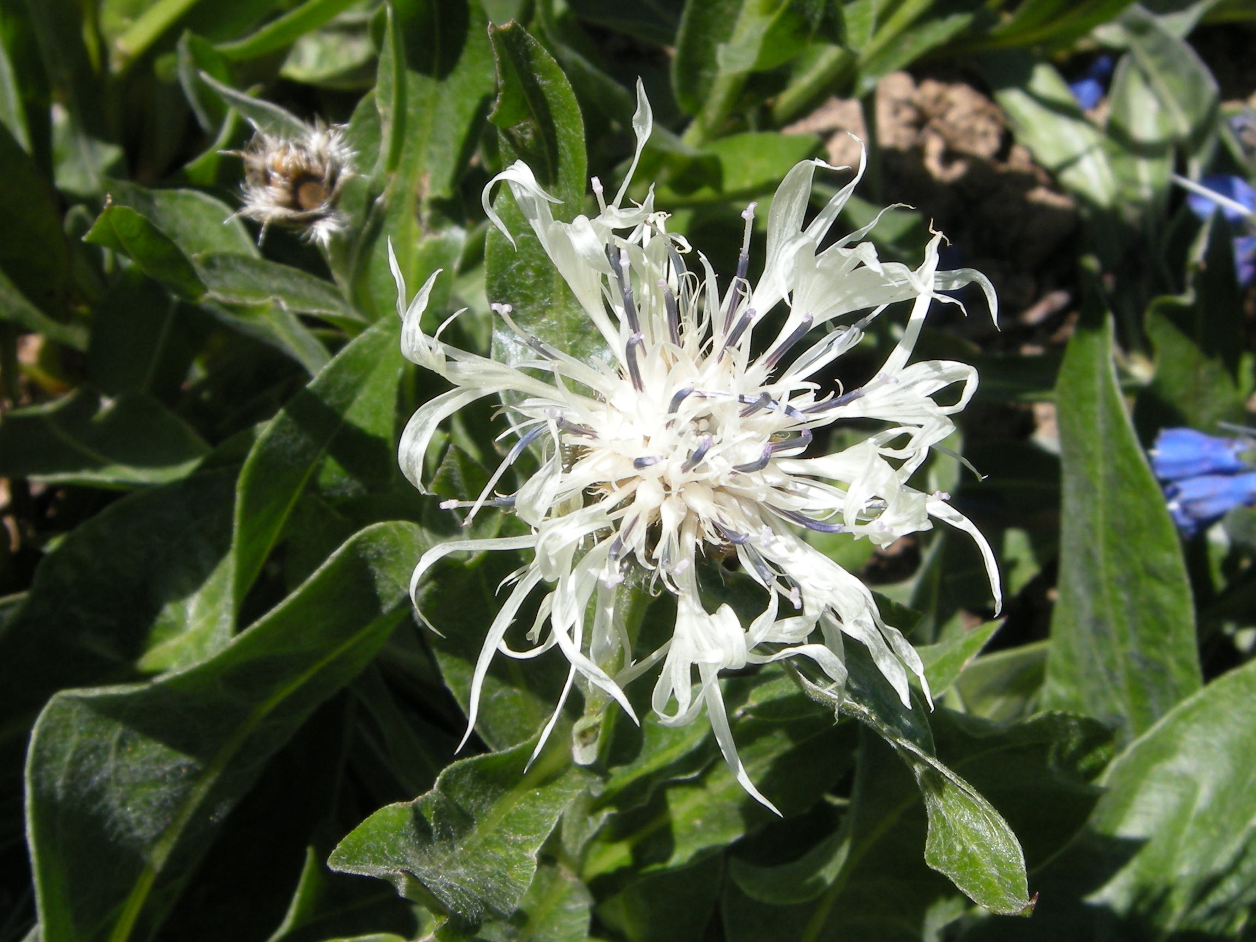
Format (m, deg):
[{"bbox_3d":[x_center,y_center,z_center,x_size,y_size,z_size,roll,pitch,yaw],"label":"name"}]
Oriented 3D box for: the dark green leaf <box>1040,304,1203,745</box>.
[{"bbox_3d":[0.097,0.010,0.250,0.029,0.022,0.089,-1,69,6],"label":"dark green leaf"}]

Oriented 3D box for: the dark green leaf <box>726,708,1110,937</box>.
[{"bbox_3d":[0.049,0.060,0.215,0.064,0.025,0.039,-23,66,-11],"label":"dark green leaf"}]

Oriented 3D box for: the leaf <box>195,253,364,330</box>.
[{"bbox_3d":[-0.069,-0.035,0.250,0.035,0.014,0.012,6,60,3],"label":"leaf"}]

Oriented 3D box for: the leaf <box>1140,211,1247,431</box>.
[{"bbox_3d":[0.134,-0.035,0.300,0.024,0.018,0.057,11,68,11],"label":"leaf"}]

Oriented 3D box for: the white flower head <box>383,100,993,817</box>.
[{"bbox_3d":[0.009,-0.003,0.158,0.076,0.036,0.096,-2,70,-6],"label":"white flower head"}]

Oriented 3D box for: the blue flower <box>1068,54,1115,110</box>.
[{"bbox_3d":[0.131,-0.110,0.360,0.013,0.014,0.018,9,61,5],"label":"blue flower"}]

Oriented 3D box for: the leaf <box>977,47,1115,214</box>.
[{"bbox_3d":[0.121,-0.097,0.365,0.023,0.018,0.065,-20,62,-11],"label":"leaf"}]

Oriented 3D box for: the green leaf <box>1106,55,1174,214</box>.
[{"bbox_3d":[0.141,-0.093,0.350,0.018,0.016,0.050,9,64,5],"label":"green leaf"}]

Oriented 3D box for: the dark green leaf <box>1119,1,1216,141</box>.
[{"bbox_3d":[0.142,-0.105,0.335,0.023,0.014,0.043,-6,63,0],"label":"dark green leaf"}]

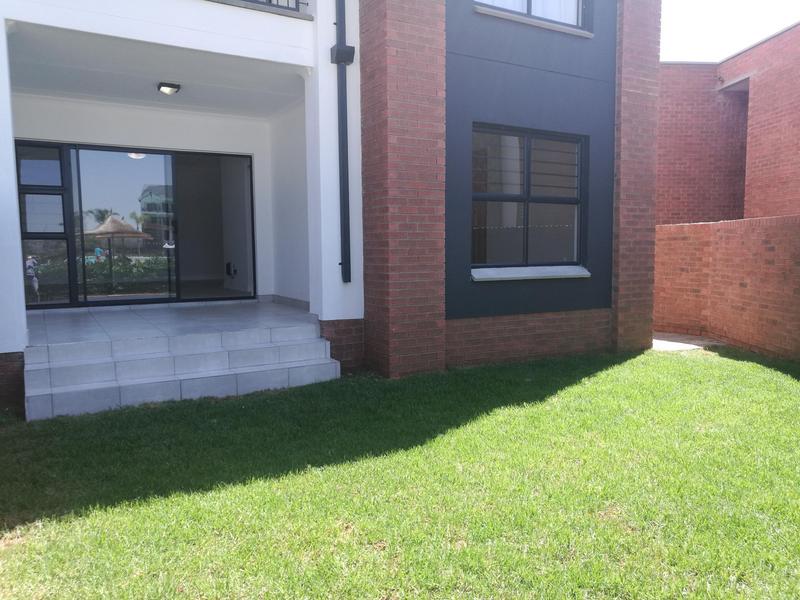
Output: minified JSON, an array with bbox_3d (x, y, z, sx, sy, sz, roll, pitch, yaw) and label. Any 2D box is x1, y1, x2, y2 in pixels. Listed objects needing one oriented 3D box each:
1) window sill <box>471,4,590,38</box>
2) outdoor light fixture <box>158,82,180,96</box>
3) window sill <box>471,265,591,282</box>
[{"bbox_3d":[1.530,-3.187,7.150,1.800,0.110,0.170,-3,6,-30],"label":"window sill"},{"bbox_3d":[-2.677,-2.427,7.232,0.225,0.100,0.215,-3,6,-30],"label":"outdoor light fixture"},{"bbox_3d":[1.563,-0.316,7.408,1.810,0.125,0.170,-3,6,-30],"label":"window sill"}]

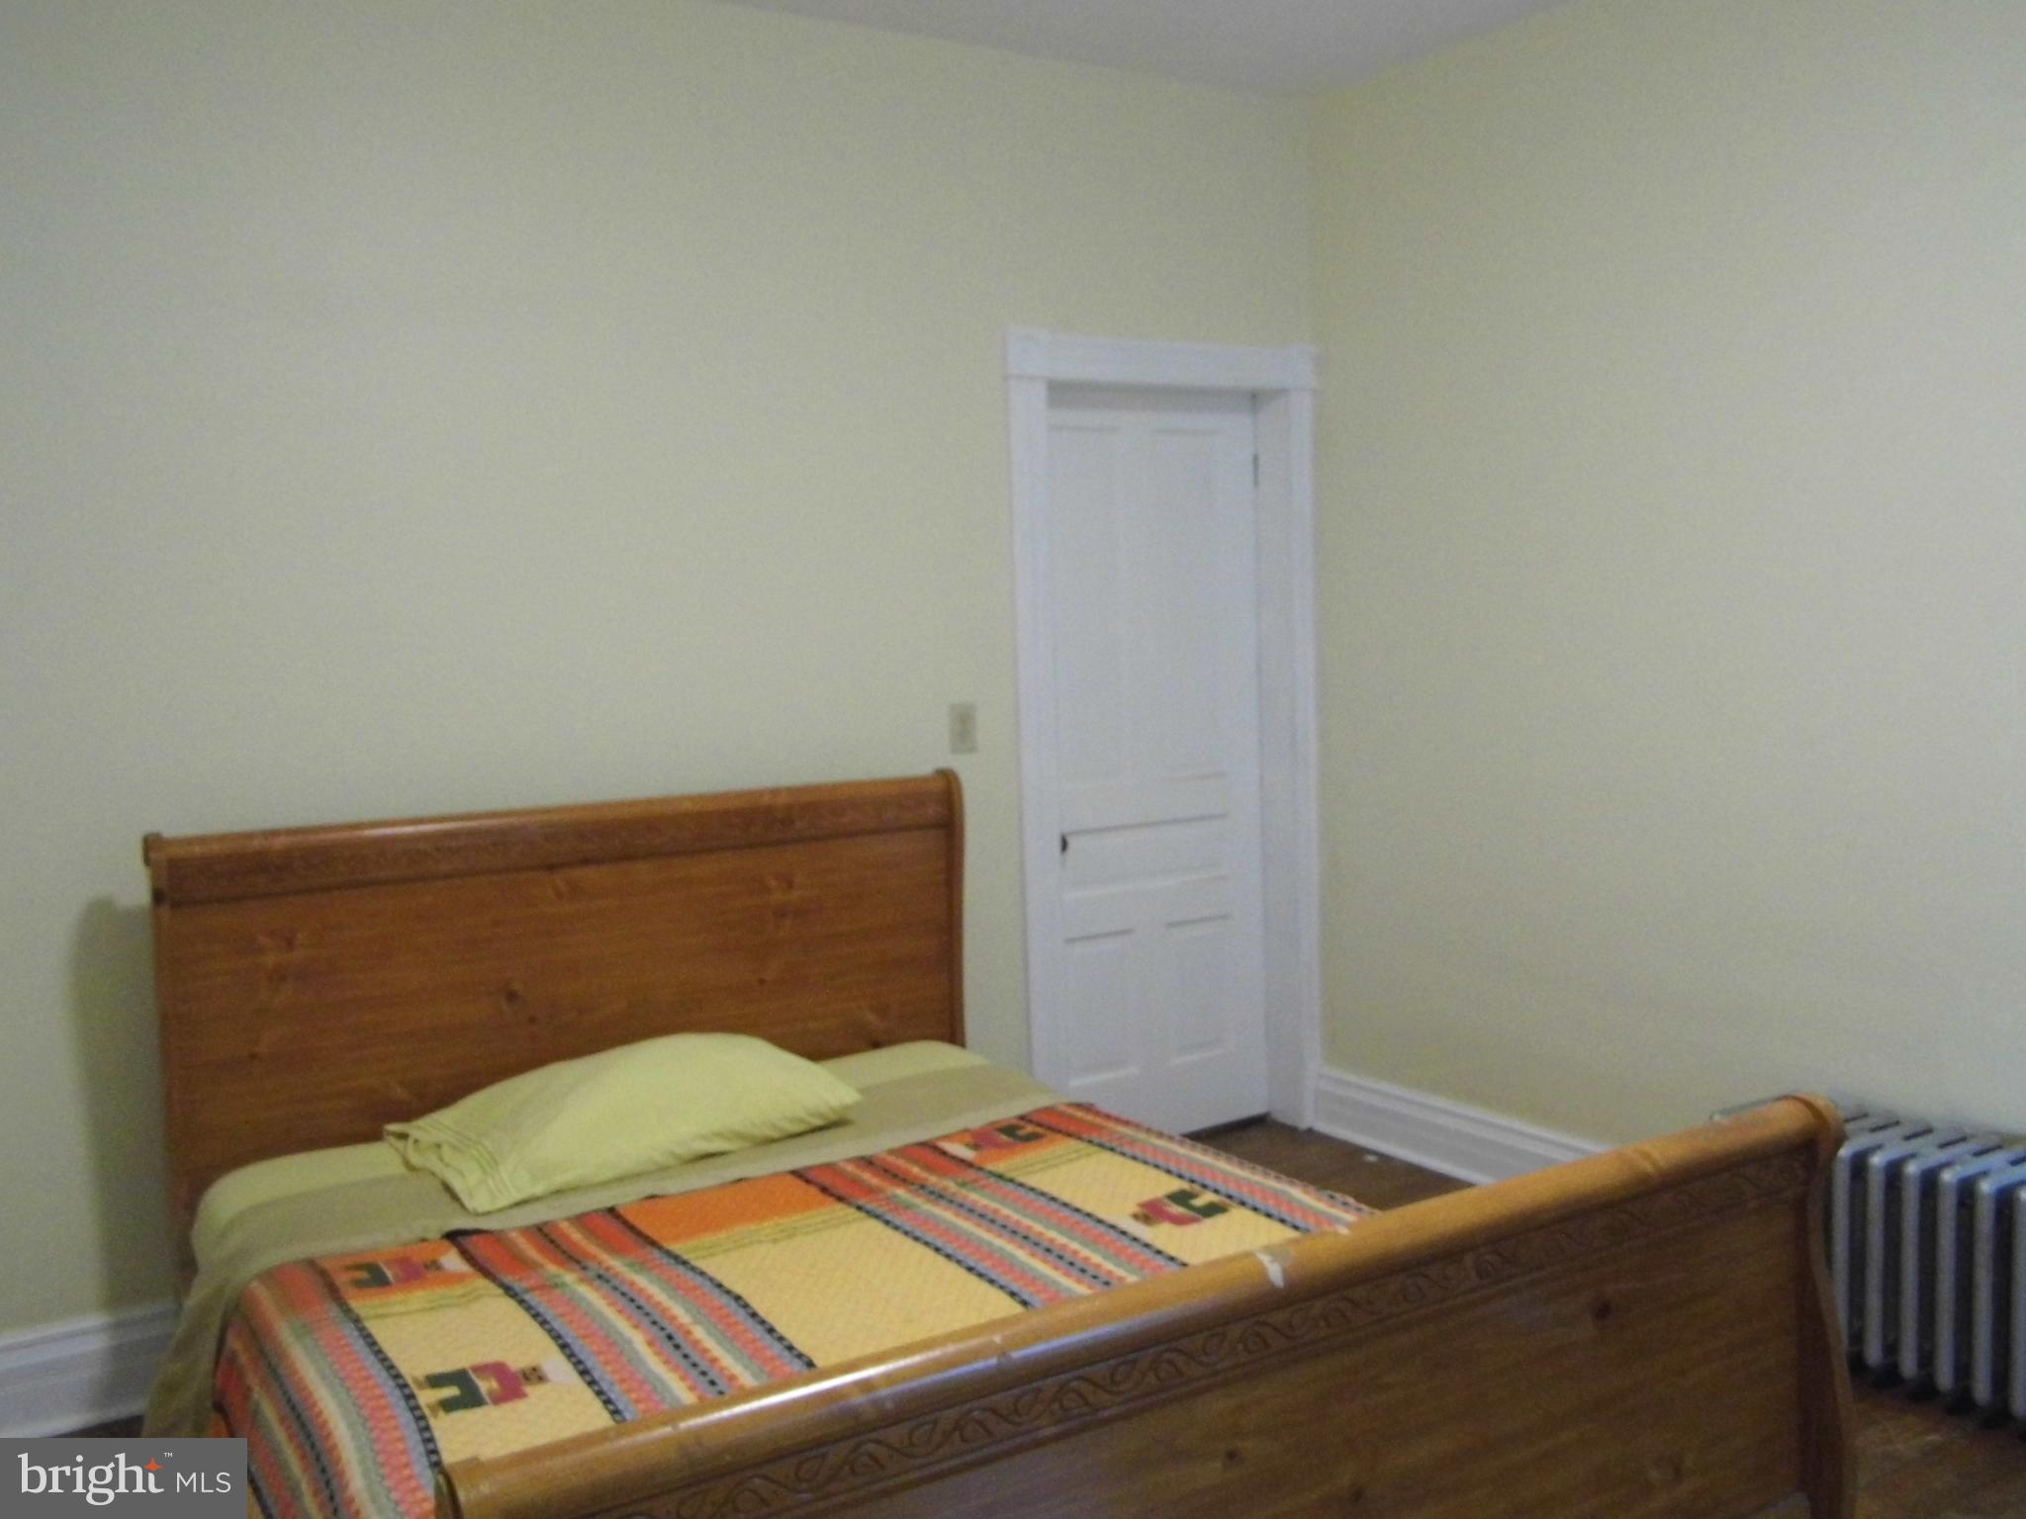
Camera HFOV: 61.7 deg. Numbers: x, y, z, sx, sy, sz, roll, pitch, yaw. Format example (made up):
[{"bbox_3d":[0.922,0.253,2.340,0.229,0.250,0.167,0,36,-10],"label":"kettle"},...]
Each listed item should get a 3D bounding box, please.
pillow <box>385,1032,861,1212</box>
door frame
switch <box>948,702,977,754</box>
[{"bbox_3d":[-0.698,0.609,3.141,0.760,0.165,0.470,-6,7,-36],"label":"pillow"},{"bbox_3d":[0.402,-0.005,4.464,0.988,2.137,0.140,-5,6,-32],"label":"door frame"},{"bbox_3d":[-0.115,-0.074,4.065,0.072,0.118,0.014,-5,6,-32],"label":"switch"}]

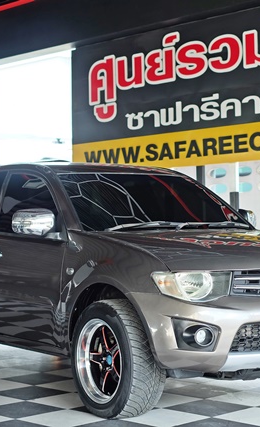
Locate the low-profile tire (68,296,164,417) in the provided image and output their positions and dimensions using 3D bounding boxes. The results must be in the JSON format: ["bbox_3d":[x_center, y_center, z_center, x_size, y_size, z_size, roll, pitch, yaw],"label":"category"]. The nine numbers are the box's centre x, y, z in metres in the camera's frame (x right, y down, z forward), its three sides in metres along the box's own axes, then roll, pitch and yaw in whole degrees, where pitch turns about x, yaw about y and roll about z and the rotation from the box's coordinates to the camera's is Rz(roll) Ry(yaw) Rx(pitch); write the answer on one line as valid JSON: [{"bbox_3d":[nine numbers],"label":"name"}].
[{"bbox_3d":[-0.077,0.847,5.520,0.262,0.690,0.690,0,-1,-34],"label":"low-profile tire"}]

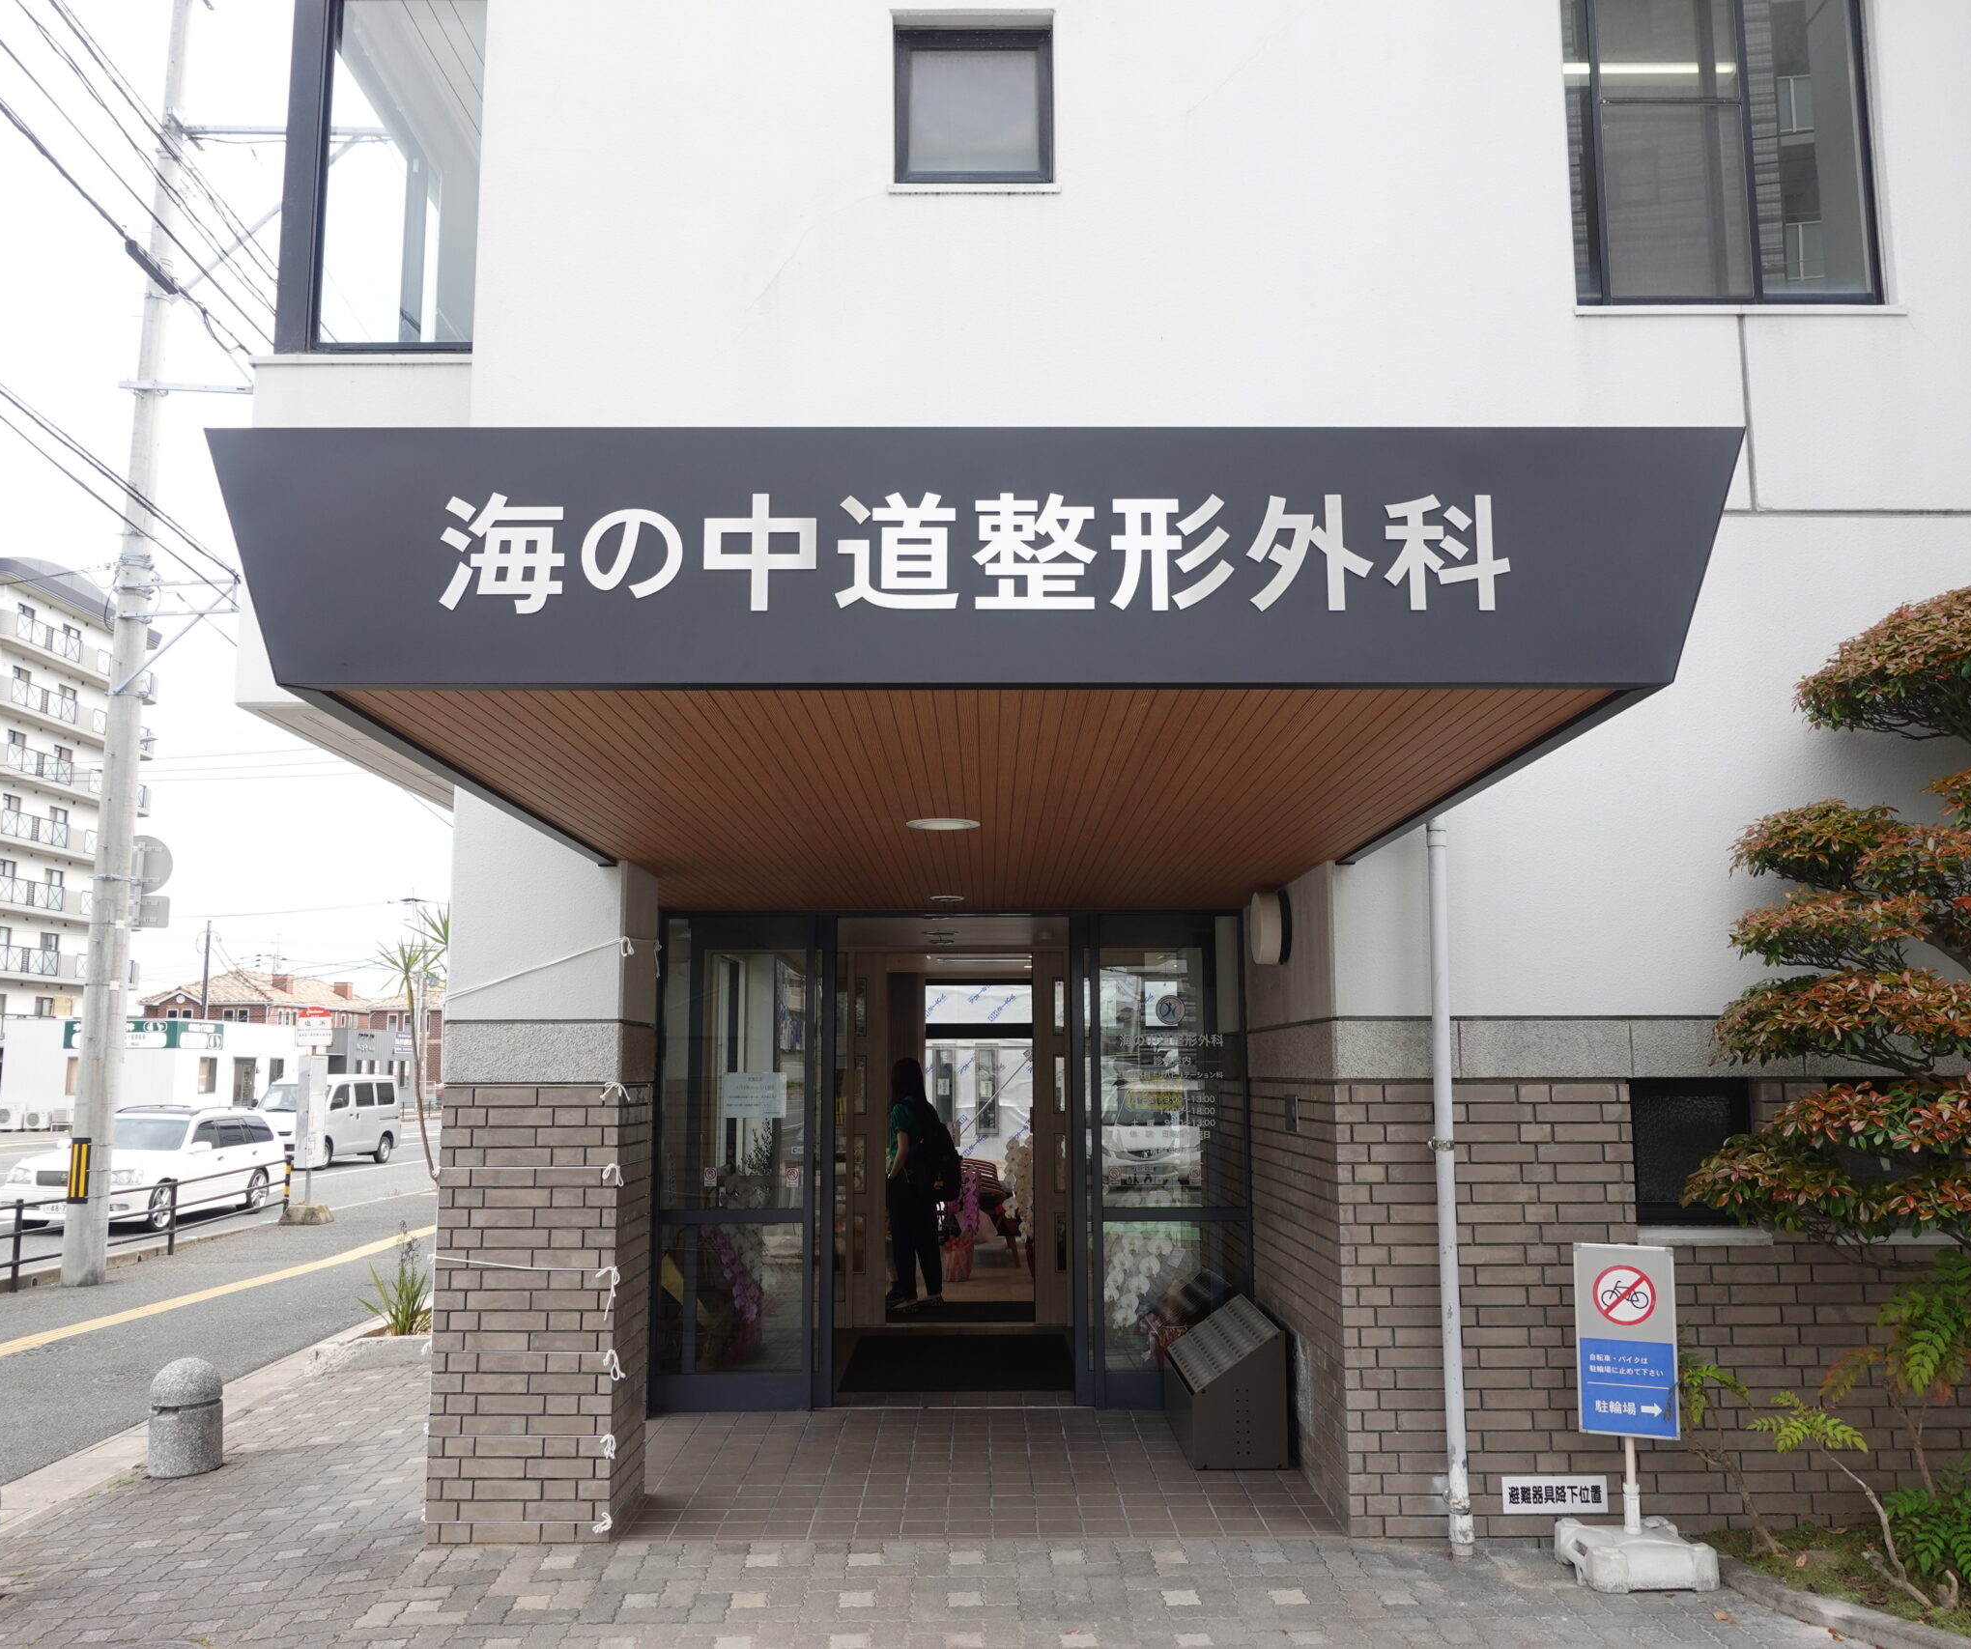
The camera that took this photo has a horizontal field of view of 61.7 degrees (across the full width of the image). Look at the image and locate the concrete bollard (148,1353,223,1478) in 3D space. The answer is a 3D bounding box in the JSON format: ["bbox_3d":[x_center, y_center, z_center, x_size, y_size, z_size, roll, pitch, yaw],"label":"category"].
[{"bbox_3d":[-3.368,2.489,6.958,0.269,0.459,0.269,0,-8,0],"label":"concrete bollard"}]

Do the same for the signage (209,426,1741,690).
[{"bbox_3d":[-0.015,-0.513,3.258,3.030,0.520,0.130,0,-8,0],"label":"signage"}]

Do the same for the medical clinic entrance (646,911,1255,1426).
[{"bbox_3d":[-0.173,1.627,8.100,2.950,2.400,0.220,0,-8,0],"label":"medical clinic entrance"}]

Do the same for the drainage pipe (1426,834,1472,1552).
[{"bbox_3d":[1.638,1.212,5.839,0.080,2.620,0.090,0,-8,0],"label":"drainage pipe"}]

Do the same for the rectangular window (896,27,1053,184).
[{"bbox_3d":[-0.046,-2.865,6.582,0.640,0.680,0.100,0,-8,0],"label":"rectangular window"}]

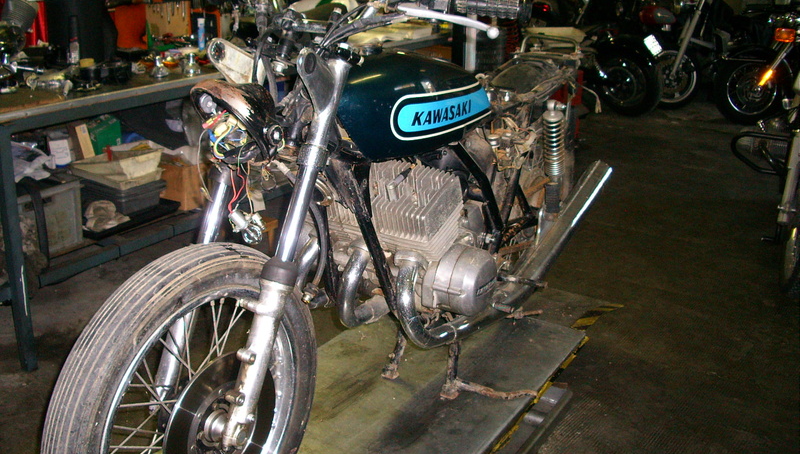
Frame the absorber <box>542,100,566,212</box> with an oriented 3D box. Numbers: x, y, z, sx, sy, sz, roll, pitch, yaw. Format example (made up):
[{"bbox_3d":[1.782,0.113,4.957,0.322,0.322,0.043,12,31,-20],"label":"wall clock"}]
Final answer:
[{"bbox_3d":[0.446,-0.195,2.367,0.065,0.350,0.065,11,29,32],"label":"absorber"}]

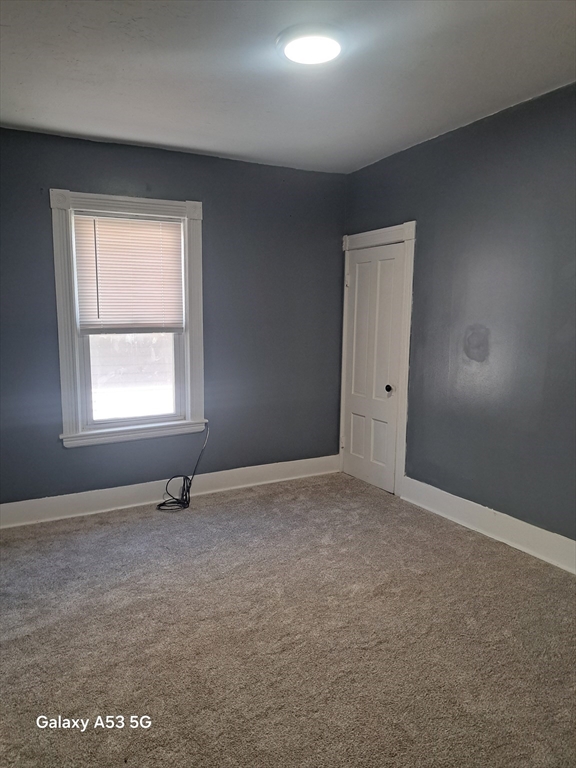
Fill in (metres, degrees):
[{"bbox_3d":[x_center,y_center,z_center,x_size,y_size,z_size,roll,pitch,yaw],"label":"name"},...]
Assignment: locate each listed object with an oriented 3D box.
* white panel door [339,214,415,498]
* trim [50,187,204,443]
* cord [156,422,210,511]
[{"bbox_3d":[0.729,-0.196,4.464,0.094,2.139,0.931,-4,8,-29],"label":"white panel door"},{"bbox_3d":[-1.119,-0.460,3.900,1.080,1.765,0.100,-4,8,-28],"label":"trim"},{"bbox_3d":[-0.786,0.628,4.101,0.440,0.605,0.210,-4,8,-28],"label":"cord"}]

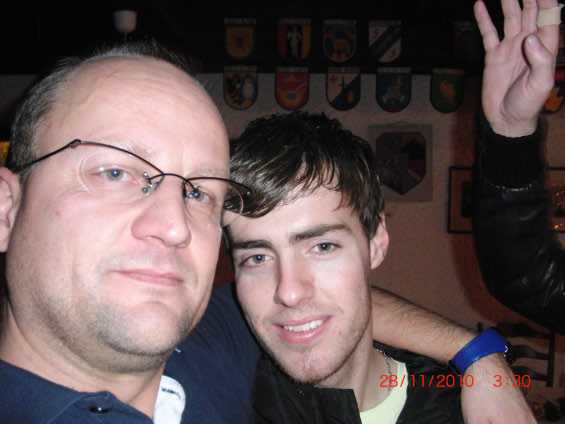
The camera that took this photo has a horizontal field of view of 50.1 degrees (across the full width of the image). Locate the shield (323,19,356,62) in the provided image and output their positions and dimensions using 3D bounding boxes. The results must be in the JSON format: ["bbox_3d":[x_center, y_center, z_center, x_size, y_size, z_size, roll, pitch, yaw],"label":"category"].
[{"bbox_3d":[0.320,-0.940,3.330,0.188,0.242,0.020,0,2,0],"label":"shield"}]

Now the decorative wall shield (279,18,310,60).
[{"bbox_3d":[0.069,-0.948,3.330,0.188,0.242,0.020,0,2,0],"label":"decorative wall shield"}]

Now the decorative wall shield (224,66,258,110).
[{"bbox_3d":[-0.226,-0.676,3.300,0.188,0.242,0.020,0,2,0],"label":"decorative wall shield"}]

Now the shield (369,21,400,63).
[{"bbox_3d":[0.570,-0.938,3.330,0.188,0.242,0.020,0,2,0],"label":"shield"}]

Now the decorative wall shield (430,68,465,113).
[{"bbox_3d":[0.897,-0.658,3.270,0.188,0.242,0.020,0,2,0],"label":"decorative wall shield"}]

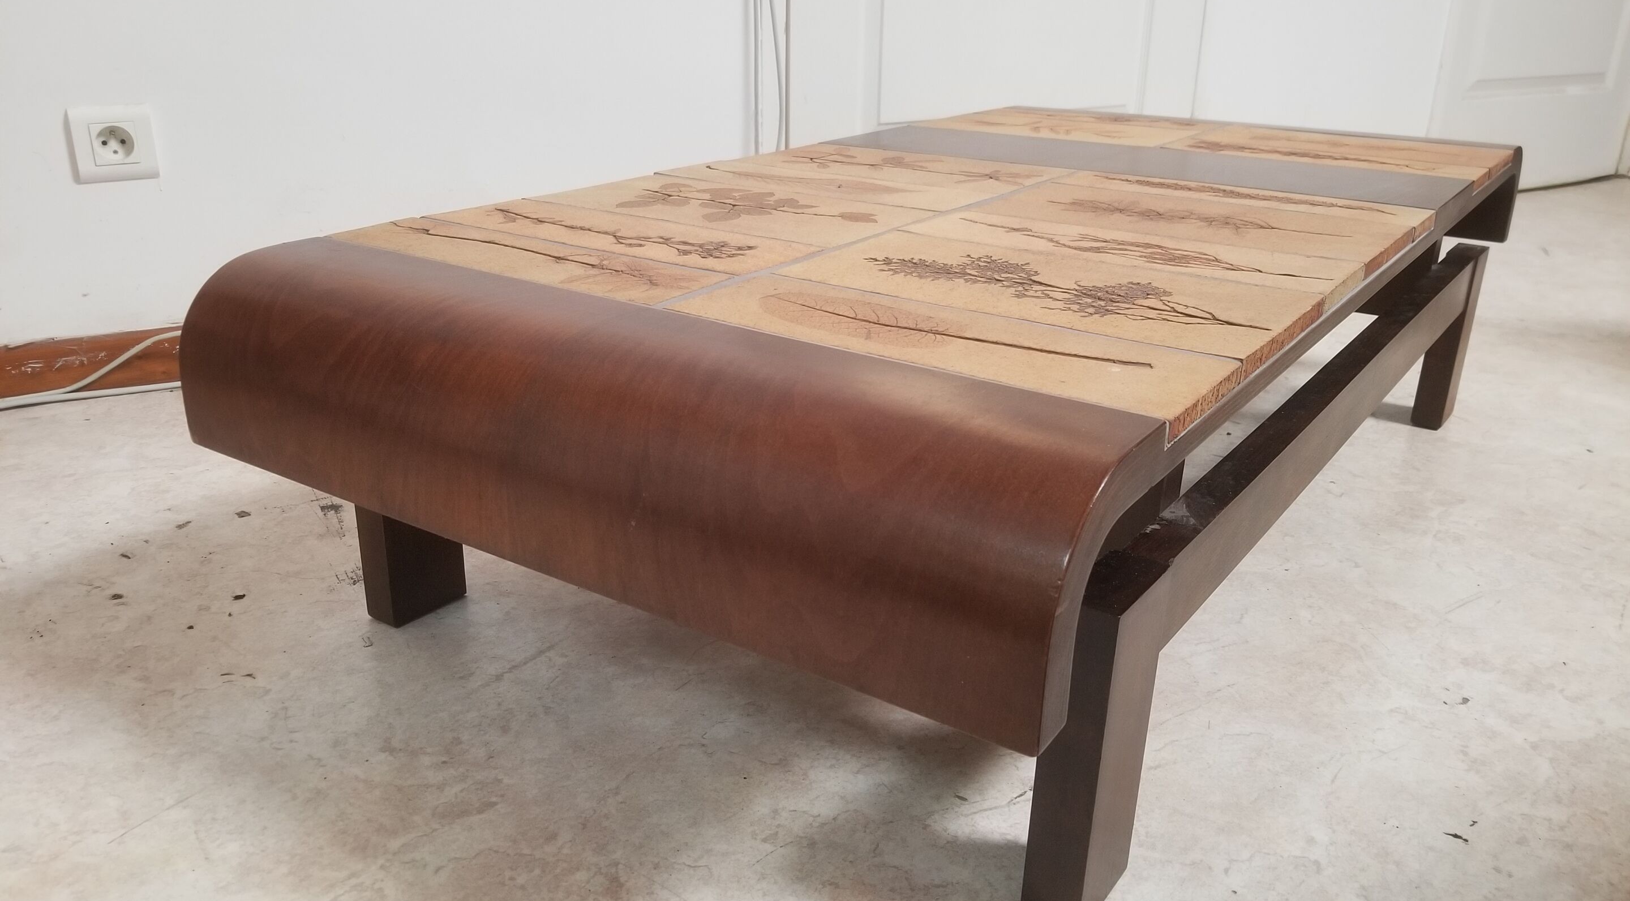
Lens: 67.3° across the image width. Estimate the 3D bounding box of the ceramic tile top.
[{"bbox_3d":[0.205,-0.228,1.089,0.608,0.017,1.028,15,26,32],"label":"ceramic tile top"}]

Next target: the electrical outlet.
[{"bbox_3d":[-0.790,-0.347,1.382,0.080,0.080,0.013,-12,25,-28],"label":"electrical outlet"}]

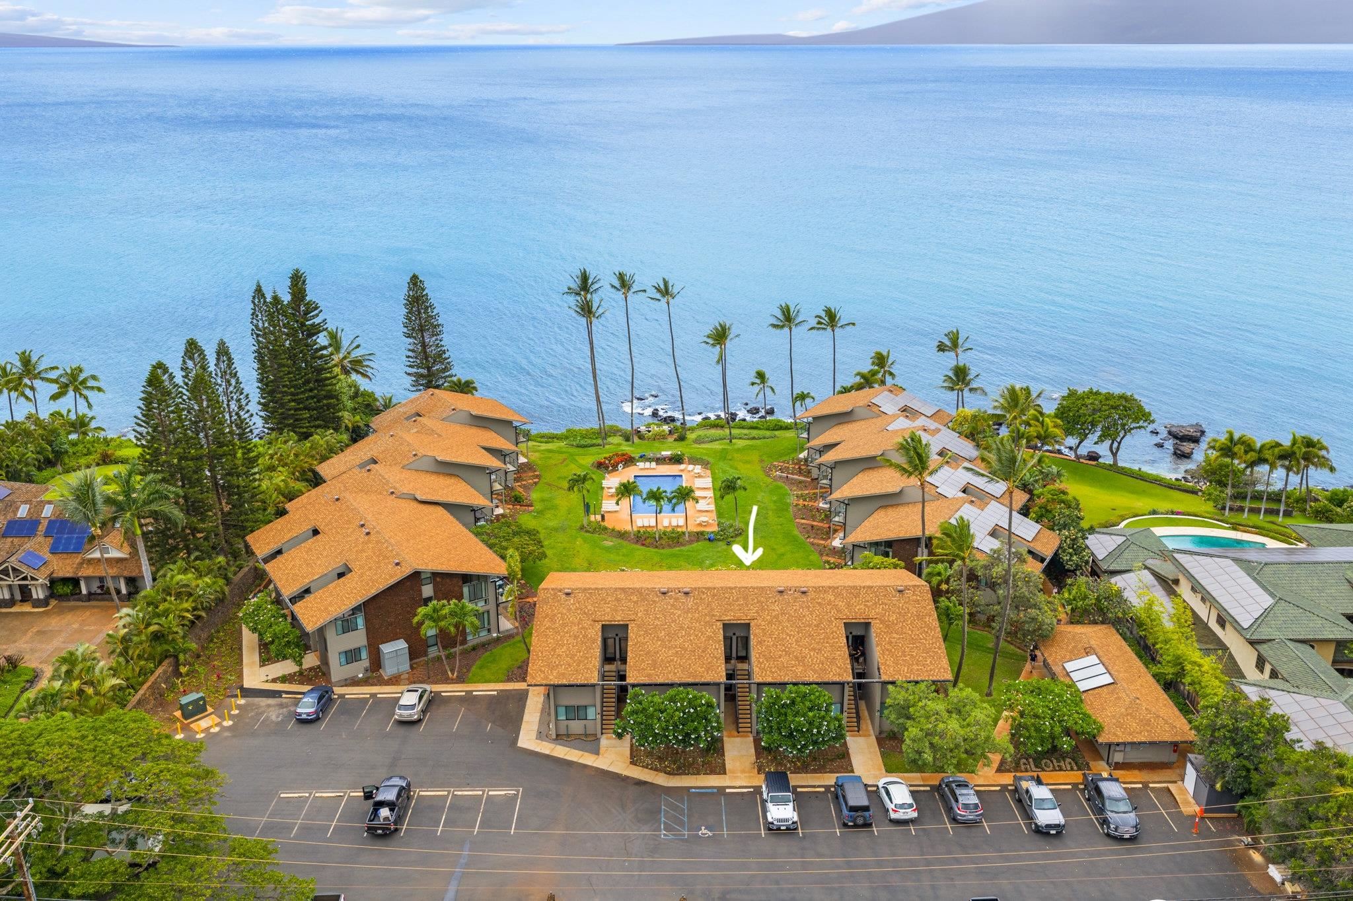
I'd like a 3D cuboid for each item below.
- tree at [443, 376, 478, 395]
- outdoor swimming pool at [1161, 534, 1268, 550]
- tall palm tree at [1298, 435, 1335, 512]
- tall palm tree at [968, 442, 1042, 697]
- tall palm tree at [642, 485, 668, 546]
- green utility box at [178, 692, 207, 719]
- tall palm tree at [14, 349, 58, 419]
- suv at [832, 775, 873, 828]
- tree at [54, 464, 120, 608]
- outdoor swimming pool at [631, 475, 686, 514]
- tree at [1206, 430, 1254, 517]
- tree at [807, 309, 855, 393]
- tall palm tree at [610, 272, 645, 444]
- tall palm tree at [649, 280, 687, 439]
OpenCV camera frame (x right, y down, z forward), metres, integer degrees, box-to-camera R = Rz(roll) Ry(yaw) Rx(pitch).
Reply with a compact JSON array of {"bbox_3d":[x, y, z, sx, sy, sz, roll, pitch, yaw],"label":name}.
[{"bbox_3d":[-29.242,-6.021,143.624,4.730,8.534,4.730,0,21,0],"label":"tree"},{"bbox_3d":[59.388,10.640,116.602,12.500,0.800,6.000,5,22,12],"label":"outdoor swimming pool"},{"bbox_3d":[71.762,2.912,119.094,4.269,9.788,4.269,0,21,0],"label":"tall palm tree"},{"bbox_3d":[23.951,9.292,80.317,5.723,22.076,5.723,0,21,0],"label":"tall palm tree"},{"bbox_3d":[-2.292,7.003,114.604,2.635,6.960,2.556,0,21,0],"label":"tall palm tree"},{"bbox_3d":[-38.697,20.440,84.302,1.650,1.450,1.100,-18,28,-39],"label":"green utility box"},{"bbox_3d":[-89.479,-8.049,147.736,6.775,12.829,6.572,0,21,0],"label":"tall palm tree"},{"bbox_3d":[11.681,22.980,69.348,1.930,1.850,4.750,0,18,-1],"label":"suv"},{"bbox_3d":[-54.051,8.429,97.019,5.088,15.034,4.936,0,21,0],"label":"tree"},{"bbox_3d":[-2.061,5.769,124.095,6.100,1.500,11.300,0,21,-1],"label":"outdoor swimming pool"},{"bbox_3d":[61.674,2.678,118.746,4.723,10.527,4.723,0,21,0],"label":"tree"},{"bbox_3d":[22.726,-12.341,155.919,6.950,18.590,6.950,0,21,0],"label":"tree"},{"bbox_3d":[-6.557,-12.363,143.847,4.794,24.288,4.651,0,21,0],"label":"tall palm tree"},{"bbox_3d":[-1.080,-13.058,150.413,5.435,23.361,5.435,0,21,0],"label":"tall palm tree"}]

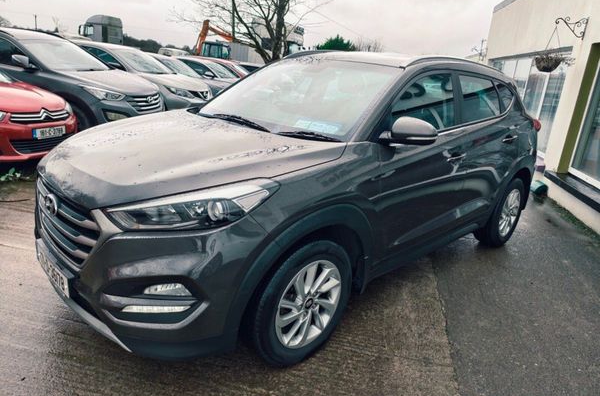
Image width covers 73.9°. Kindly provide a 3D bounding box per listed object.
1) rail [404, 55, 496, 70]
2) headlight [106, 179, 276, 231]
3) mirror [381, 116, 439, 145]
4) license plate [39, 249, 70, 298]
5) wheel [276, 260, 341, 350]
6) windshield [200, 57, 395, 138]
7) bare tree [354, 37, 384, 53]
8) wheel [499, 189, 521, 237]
[{"bbox_3d":[1.227,-0.976,3.039,1.620,0.125,0.080,-11,22,-43],"label":"rail"},{"bbox_3d":[-0.413,0.031,1.610,0.610,0.220,0.390,-11,22,-43],"label":"headlight"},{"bbox_3d":[0.575,-0.353,2.101,0.190,0.165,0.230,-11,22,-43],"label":"mirror"},{"bbox_3d":[-1.211,0.333,1.949,0.020,0.111,0.520,-11,22,-43],"label":"license plate"},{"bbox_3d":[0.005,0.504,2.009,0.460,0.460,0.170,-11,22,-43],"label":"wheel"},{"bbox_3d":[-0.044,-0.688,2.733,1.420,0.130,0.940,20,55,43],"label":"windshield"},{"bbox_3d":[4.898,-9.643,29.592,3.000,4.240,3.000,4,16,0],"label":"bare tree"},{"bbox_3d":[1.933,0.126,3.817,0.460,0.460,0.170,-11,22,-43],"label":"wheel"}]

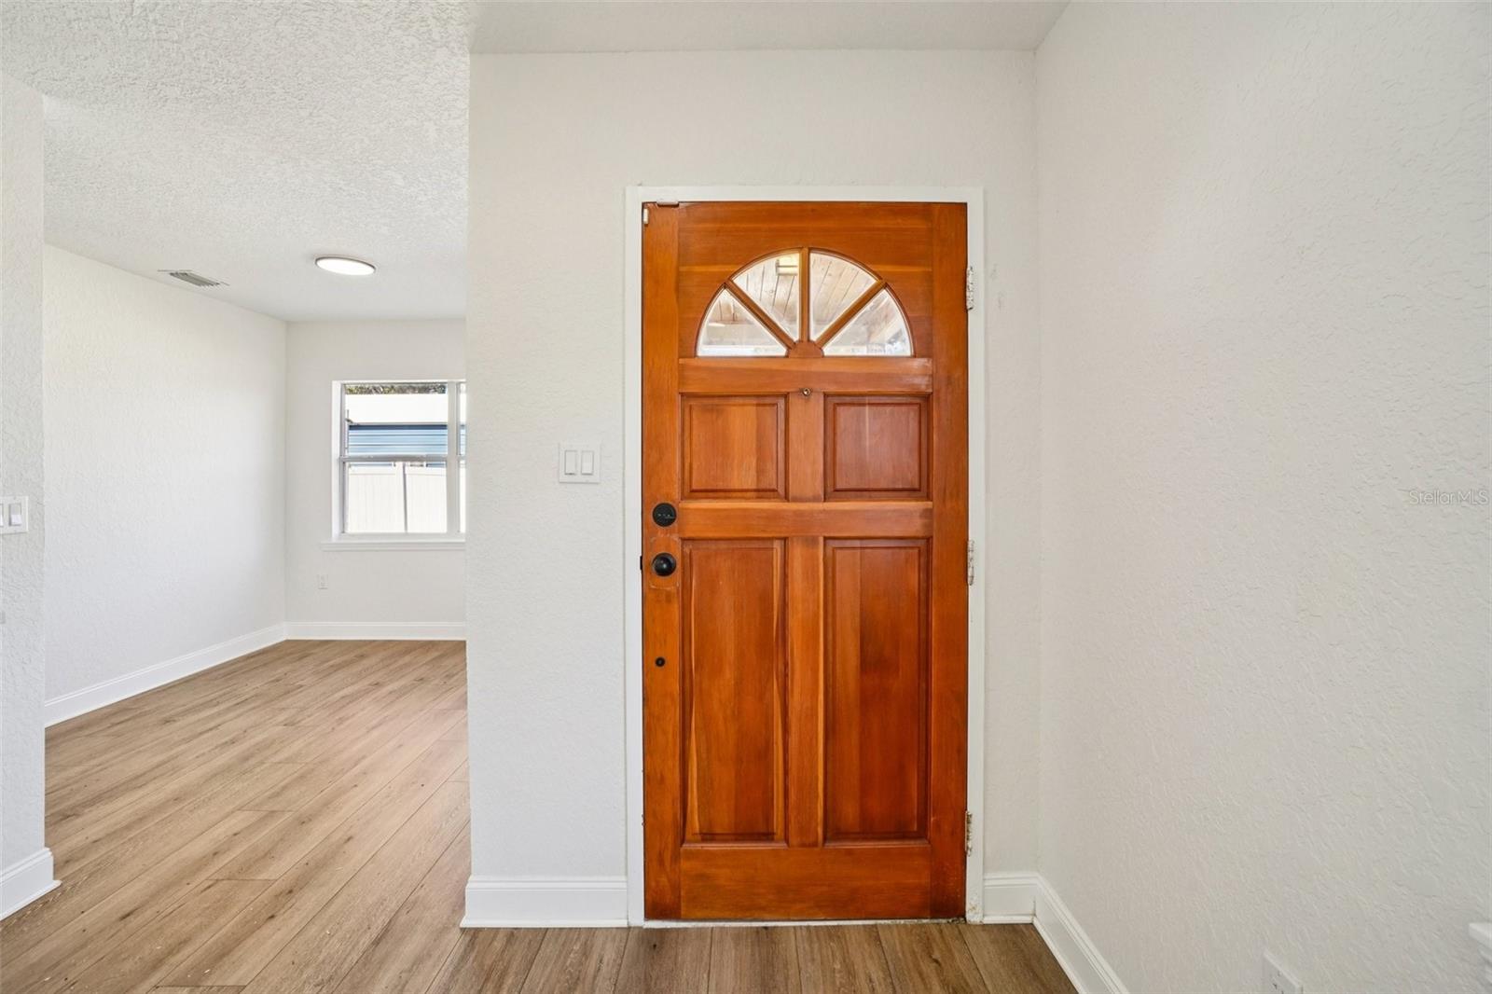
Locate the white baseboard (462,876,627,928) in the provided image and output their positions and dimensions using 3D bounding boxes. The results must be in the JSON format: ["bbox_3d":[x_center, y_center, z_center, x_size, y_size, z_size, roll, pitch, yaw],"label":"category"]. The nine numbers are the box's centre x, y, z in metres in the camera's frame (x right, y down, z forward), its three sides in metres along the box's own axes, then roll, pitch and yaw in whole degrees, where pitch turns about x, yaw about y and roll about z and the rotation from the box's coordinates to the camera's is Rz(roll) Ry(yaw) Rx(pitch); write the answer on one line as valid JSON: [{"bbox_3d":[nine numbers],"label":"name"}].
[{"bbox_3d":[-0.564,1.137,1.746,0.465,0.132,0.024,0,0,0],"label":"white baseboard"}]

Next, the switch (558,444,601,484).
[{"bbox_3d":[-0.467,-0.094,1.747,0.116,0.114,0.012,0,0,0],"label":"switch"}]

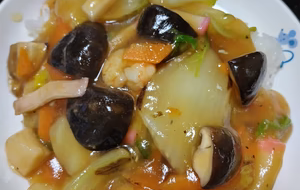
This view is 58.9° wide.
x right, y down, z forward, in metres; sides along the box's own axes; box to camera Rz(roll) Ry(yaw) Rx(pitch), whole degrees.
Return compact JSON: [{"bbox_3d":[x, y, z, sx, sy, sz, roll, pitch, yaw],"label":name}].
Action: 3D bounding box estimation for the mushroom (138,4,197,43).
[{"bbox_3d":[0.015,-0.053,0.200,0.040,0.018,0.024,13,76,-5],"label":"mushroom"}]

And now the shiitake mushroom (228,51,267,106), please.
[{"bbox_3d":[0.072,-0.013,0.195,0.028,0.016,0.037,-8,70,-14],"label":"shiitake mushroom"}]

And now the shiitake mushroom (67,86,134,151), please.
[{"bbox_3d":[-0.033,0.015,0.169,0.039,0.018,0.037,6,74,-3],"label":"shiitake mushroom"}]

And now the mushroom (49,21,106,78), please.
[{"bbox_3d":[-0.045,-0.029,0.185,0.035,0.018,0.043,42,75,16],"label":"mushroom"}]

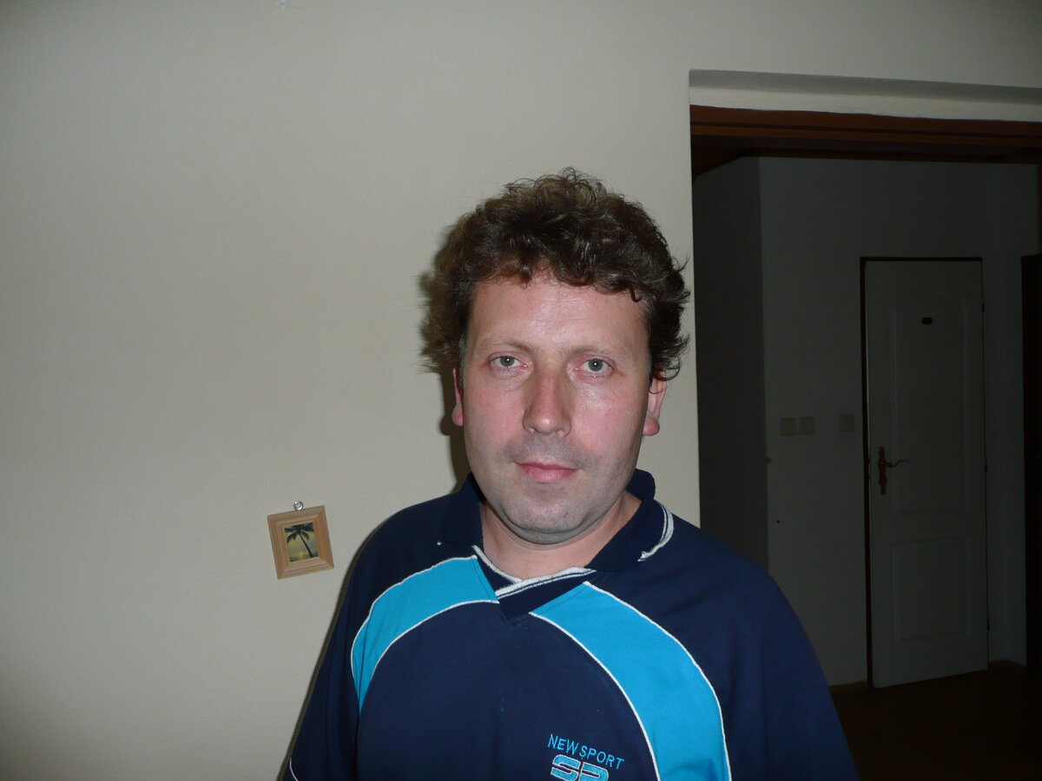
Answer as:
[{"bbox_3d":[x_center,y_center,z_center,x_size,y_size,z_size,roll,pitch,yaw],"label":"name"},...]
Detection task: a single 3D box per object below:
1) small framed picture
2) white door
[{"bbox_3d":[-0.328,0.226,1.258,0.082,0.095,0.013,-9,4,-13],"label":"small framed picture"},{"bbox_3d":[1.915,0.383,3.987,0.655,1.980,0.040,-2,2,-16],"label":"white door"}]

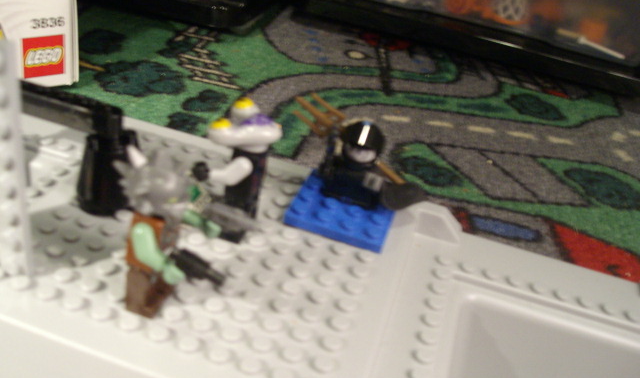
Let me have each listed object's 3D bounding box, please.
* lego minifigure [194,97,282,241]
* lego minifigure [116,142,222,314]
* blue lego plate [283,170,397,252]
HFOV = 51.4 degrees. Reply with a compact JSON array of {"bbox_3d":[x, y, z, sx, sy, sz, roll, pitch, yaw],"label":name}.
[{"bbox_3d":[-0.023,-0.005,0.195,0.022,0.040,0.024,16,31,8],"label":"lego minifigure"},{"bbox_3d":[-0.033,0.010,0.160,0.032,0.045,0.025,16,31,8],"label":"lego minifigure"},{"bbox_3d":[0.008,0.006,0.220,0.032,0.005,0.032,16,31,8],"label":"blue lego plate"}]

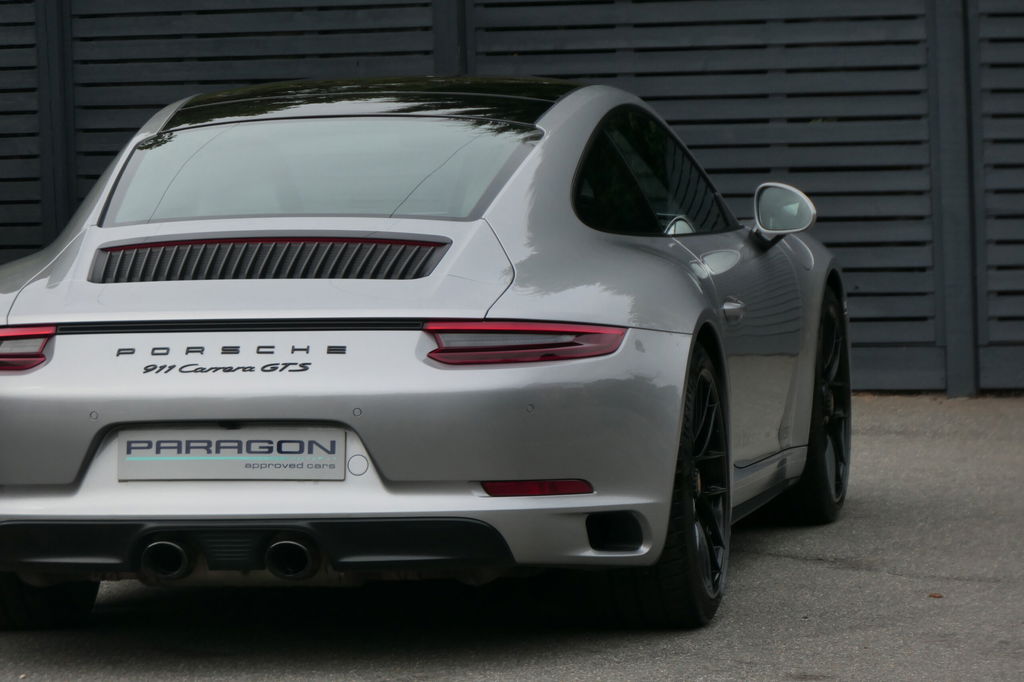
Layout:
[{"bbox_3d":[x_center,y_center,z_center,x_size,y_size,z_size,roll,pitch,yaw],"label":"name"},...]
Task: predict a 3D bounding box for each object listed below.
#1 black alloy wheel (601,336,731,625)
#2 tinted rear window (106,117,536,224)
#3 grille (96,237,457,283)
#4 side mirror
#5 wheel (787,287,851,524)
[{"bbox_3d":[0.332,0.337,15.635,0.305,0.690,0.690,-1,4,11],"label":"black alloy wheel"},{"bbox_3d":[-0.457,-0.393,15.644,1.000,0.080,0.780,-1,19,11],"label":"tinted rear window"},{"bbox_3d":[-0.561,-0.169,15.079,0.830,0.060,0.210,-1,26,11],"label":"grille"},{"bbox_3d":[0.710,-0.339,17.030,0.175,0.145,0.120,-1,4,11],"label":"side mirror"},{"bbox_3d":[0.770,0.169,18.040,0.250,0.675,0.675,-1,4,10],"label":"wheel"}]

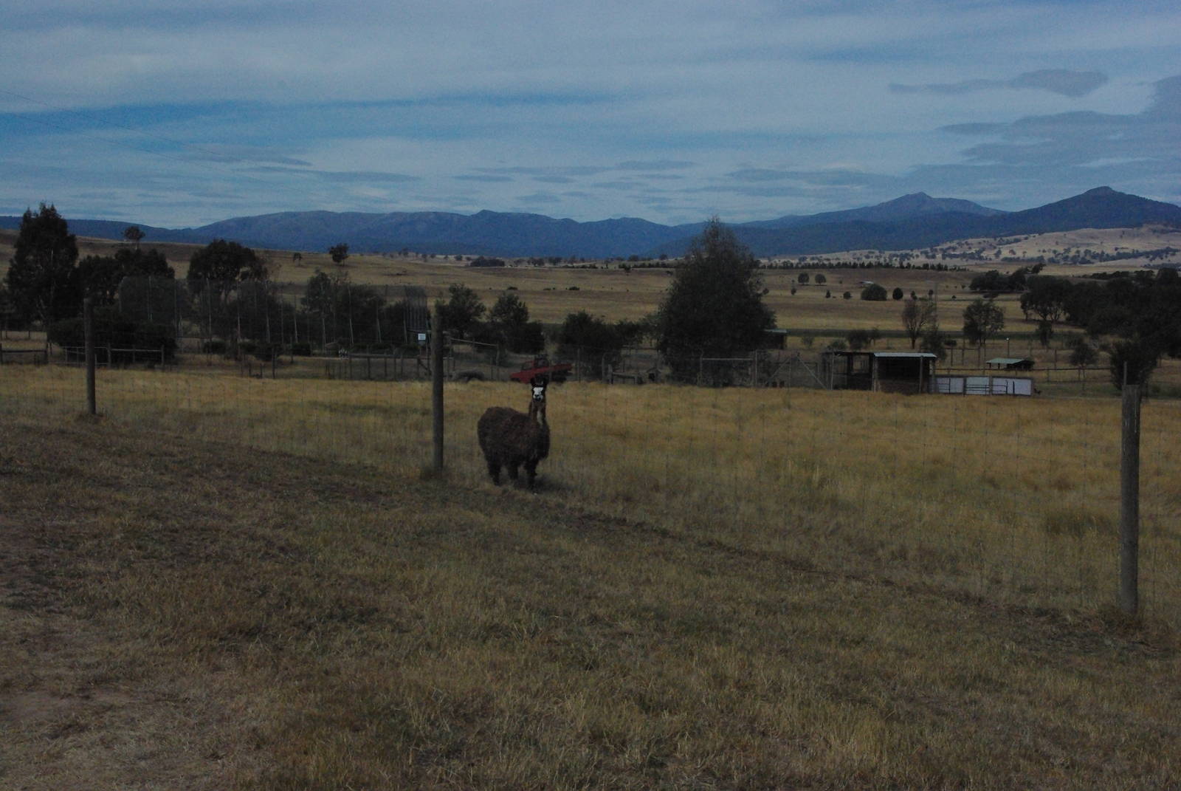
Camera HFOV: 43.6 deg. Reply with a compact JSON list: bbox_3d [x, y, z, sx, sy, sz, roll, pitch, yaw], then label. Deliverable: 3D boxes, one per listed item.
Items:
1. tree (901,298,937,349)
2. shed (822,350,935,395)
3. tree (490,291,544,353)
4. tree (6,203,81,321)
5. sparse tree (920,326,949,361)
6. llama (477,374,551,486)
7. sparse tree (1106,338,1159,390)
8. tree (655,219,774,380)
[{"bbox_3d":[40.061,-8.706,180.000,4.405,6.178,4.405,1,6,12],"label":"tree"},{"bbox_3d":[16.751,-1.315,86.000,6.500,2.500,3.300,1,6,14],"label":"shed"},{"bbox_3d":[-6.303,-6.301,127.000,4.507,5.310,4.507,0,6,-3],"label":"tree"},{"bbox_3d":[-53.029,-12.717,143.000,7.087,11.691,7.087,-2,6,-20],"label":"tree"},{"bbox_3d":[35.348,-5.359,152.000,2.976,3.699,2.976,1,6,13],"label":"sparse tree"},{"bbox_3d":[-0.907,0.442,17.500,0.550,1.310,1.100,-5,8,-42],"label":"llama"},{"bbox_3d":[38.544,-2.261,105.000,3.662,3.735,3.662,2,6,20],"label":"sparse tree"},{"bbox_3d":[7.725,-5.971,92.000,7.317,10.105,7.317,0,6,5],"label":"tree"}]

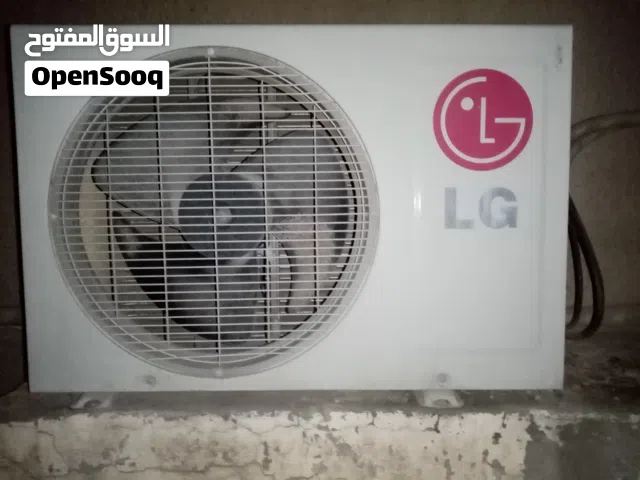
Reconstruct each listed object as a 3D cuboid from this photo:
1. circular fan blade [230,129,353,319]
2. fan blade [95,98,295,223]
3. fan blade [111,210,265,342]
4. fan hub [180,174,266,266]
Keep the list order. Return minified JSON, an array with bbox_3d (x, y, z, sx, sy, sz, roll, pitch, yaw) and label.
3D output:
[{"bbox_3d":[-0.040,-0.023,0.695,0.172,0.268,0.065,0,4,0],"label":"circular fan blade"},{"bbox_3d":[-0.181,-0.113,0.688,0.279,0.174,0.065,0,4,0],"label":"fan blade"},{"bbox_3d":[-0.188,0.052,0.699,0.218,0.189,0.065,0,4,0],"label":"fan blade"},{"bbox_3d":[-0.147,-0.039,0.752,0.131,0.131,0.067,0,4,0],"label":"fan hub"}]

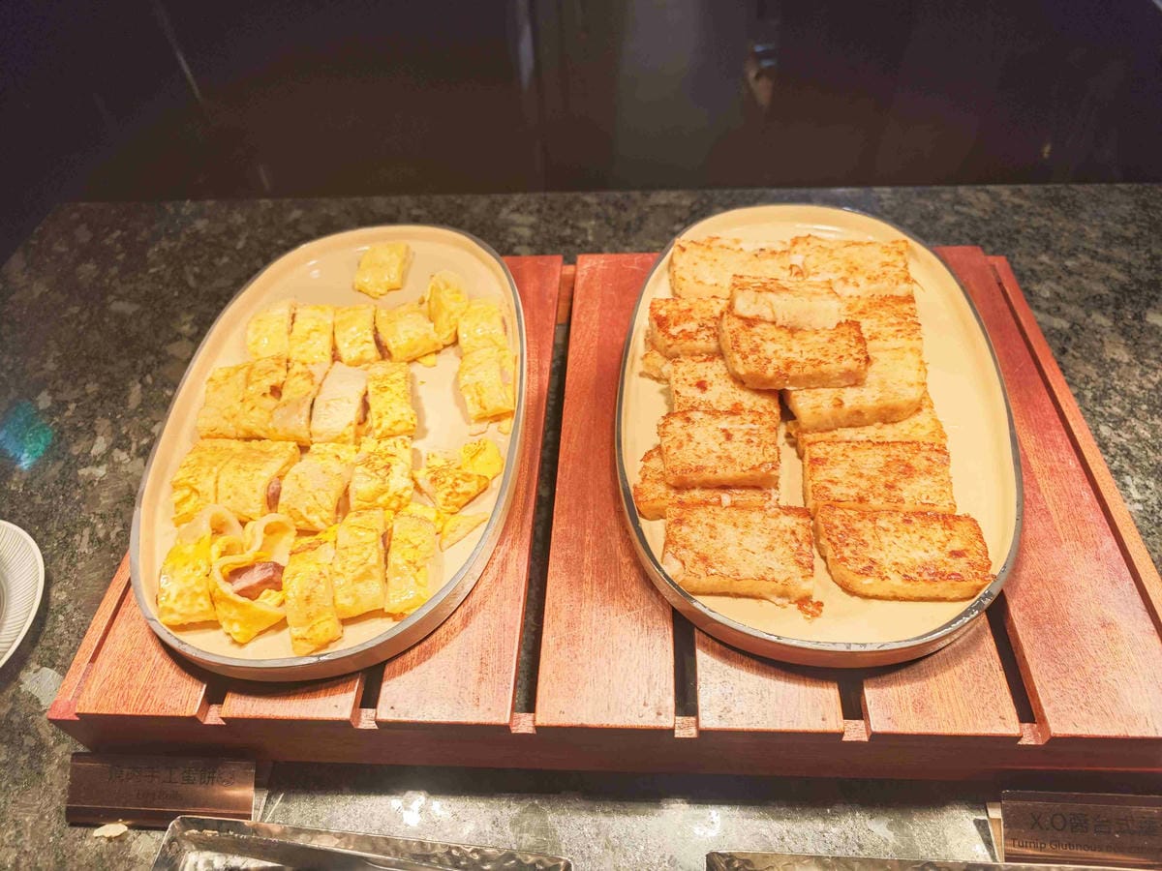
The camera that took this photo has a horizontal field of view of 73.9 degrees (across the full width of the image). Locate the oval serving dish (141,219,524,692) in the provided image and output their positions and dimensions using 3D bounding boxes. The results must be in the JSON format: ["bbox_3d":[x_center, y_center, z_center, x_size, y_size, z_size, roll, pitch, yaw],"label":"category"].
[{"bbox_3d":[-0.147,-0.018,0.494,0.227,0.026,0.357,-5,50,1],"label":"oval serving dish"}]

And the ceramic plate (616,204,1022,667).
[{"bbox_3d":[0.138,-0.028,0.476,0.227,0.026,0.353,4,51,9],"label":"ceramic plate"}]

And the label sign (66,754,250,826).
[{"bbox_3d":[-0.227,0.194,0.420,0.106,0.021,0.034,0,50,5],"label":"label sign"}]

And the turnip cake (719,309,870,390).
[{"bbox_3d":[0.126,-0.051,0.460,0.078,0.017,0.043,-2,50,3],"label":"turnip cake"}]

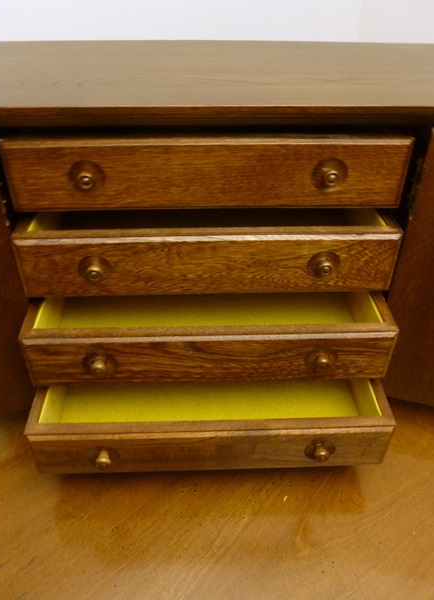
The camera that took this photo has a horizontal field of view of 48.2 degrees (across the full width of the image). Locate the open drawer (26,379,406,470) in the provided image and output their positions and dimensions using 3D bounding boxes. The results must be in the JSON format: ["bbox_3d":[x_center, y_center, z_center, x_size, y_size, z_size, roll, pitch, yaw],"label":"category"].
[{"bbox_3d":[-0.008,0.111,0.596,0.390,0.073,0.197,-1,38,-2],"label":"open drawer"}]

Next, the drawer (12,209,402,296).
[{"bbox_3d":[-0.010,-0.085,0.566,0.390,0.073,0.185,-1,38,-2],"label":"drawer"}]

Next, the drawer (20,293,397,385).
[{"bbox_3d":[-0.009,0.011,0.585,0.390,0.073,0.197,-1,38,-2],"label":"drawer"}]

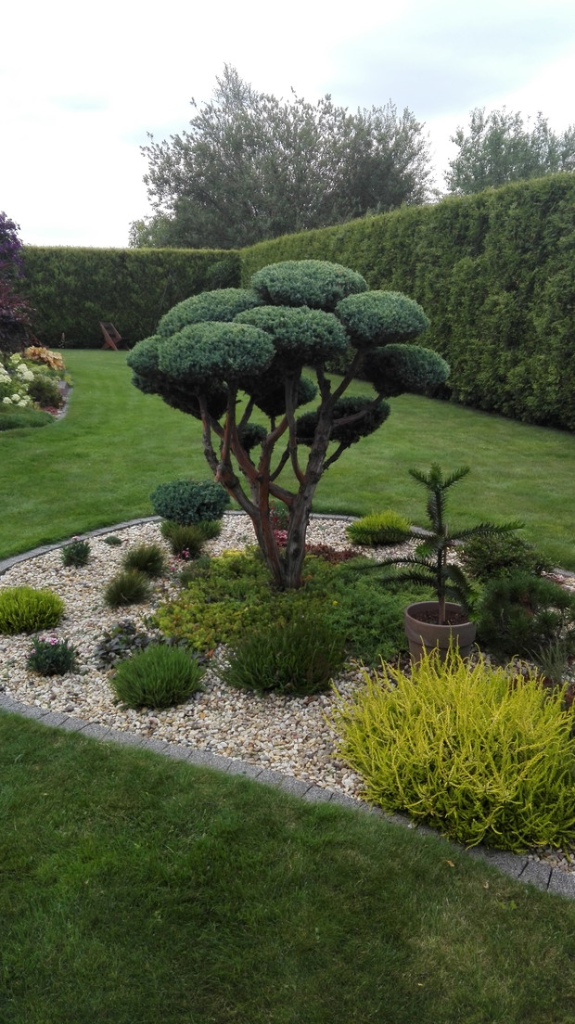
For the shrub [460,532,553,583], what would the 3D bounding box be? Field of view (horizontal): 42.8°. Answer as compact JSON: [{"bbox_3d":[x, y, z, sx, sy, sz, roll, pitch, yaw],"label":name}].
[{"bbox_3d":[1.289,0.245,4.308,0.525,0.256,0.499,1,16,0],"label":"shrub"}]

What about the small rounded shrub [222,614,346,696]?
[{"bbox_3d":[-0.013,0.573,3.118,0.522,0.260,0.496,1,16,0],"label":"small rounded shrub"}]

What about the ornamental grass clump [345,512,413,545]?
[{"bbox_3d":[0.622,0.085,4.935,0.435,0.198,0.413,1,16,0],"label":"ornamental grass clump"}]

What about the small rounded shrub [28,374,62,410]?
[{"bbox_3d":[-3.518,-1.765,10.620,0.511,0.482,0.486,1,16,0],"label":"small rounded shrub"}]

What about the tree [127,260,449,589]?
[{"bbox_3d":[0.000,-0.419,3.905,1.680,1.725,1.545,1,16,0],"label":"tree"}]

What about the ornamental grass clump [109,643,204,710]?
[{"bbox_3d":[-0.528,0.642,2.974,0.379,0.196,0.367,1,16,0],"label":"ornamental grass clump"}]

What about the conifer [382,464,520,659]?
[{"bbox_3d":[0.664,0.243,3.115,0.680,0.910,0.620,1,16,0],"label":"conifer"}]

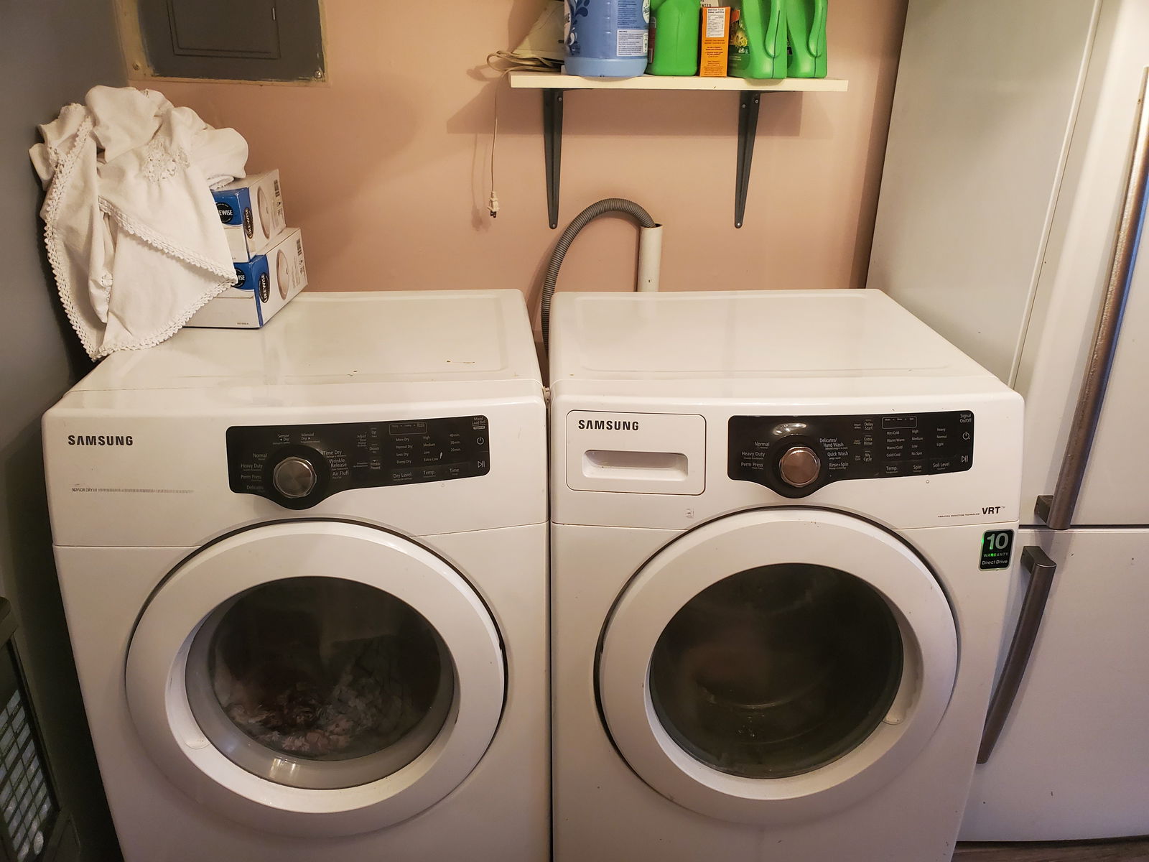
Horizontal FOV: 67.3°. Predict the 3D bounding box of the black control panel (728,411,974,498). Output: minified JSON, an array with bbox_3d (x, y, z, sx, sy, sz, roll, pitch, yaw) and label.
[{"bbox_3d":[0.396,0.035,1.219,0.358,0.118,0.027,-1,5,-4],"label":"black control panel"}]

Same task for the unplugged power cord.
[{"bbox_3d":[-0.096,-0.570,1.683,0.146,0.312,0.130,-2,24,-6],"label":"unplugged power cord"}]

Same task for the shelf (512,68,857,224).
[{"bbox_3d":[0.178,-0.536,1.709,0.610,0.313,0.255,-2,24,-6],"label":"shelf"}]

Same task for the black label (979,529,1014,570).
[{"bbox_3d":[0.622,0.174,1.269,0.050,0.064,0.004,-4,15,-9],"label":"black label"}]

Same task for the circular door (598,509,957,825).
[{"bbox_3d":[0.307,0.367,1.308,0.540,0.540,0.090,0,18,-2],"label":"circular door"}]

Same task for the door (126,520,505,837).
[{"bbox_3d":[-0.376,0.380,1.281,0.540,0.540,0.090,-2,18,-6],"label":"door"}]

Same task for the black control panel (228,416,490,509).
[{"bbox_3d":[-0.295,0.045,1.197,0.357,0.119,0.027,-3,5,-8],"label":"black control panel"}]

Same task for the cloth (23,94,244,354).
[{"bbox_3d":[-0.698,-0.359,1.447,0.335,0.405,0.320,-2,24,-6],"label":"cloth"}]

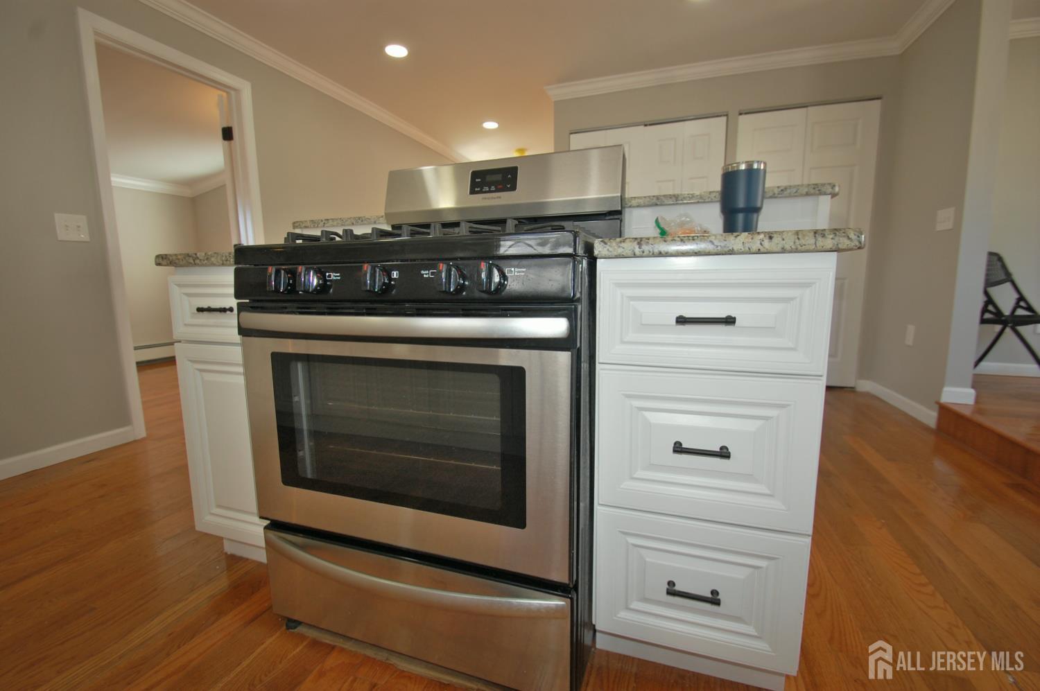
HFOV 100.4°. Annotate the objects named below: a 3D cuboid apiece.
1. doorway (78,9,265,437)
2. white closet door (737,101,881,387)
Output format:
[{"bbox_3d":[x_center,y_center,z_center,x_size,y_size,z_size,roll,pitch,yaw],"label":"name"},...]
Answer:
[{"bbox_3d":[-1.991,-0.615,2.631,0.130,2.140,0.905,2,9,20],"label":"doorway"},{"bbox_3d":[2.107,-0.718,3.302,0.905,2.040,0.040,2,9,18],"label":"white closet door"}]

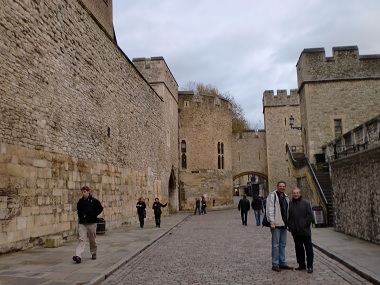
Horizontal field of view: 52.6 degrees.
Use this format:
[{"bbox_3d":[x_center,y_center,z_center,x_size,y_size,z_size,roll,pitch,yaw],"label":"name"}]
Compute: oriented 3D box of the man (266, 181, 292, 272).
[{"bbox_3d":[1.849,1.722,8.000,0.520,1.800,0.400,-1,-8,3],"label":"man"}]

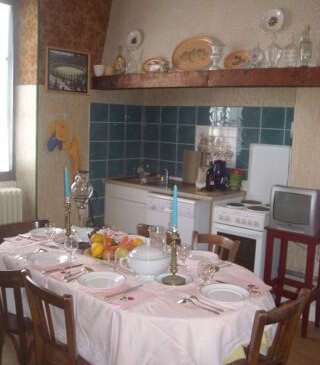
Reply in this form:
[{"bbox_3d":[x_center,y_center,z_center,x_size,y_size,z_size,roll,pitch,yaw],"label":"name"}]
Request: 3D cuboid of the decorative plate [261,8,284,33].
[{"bbox_3d":[0.820,-1.190,3.161,0.180,0.185,0.025,9,0,41],"label":"decorative plate"}]

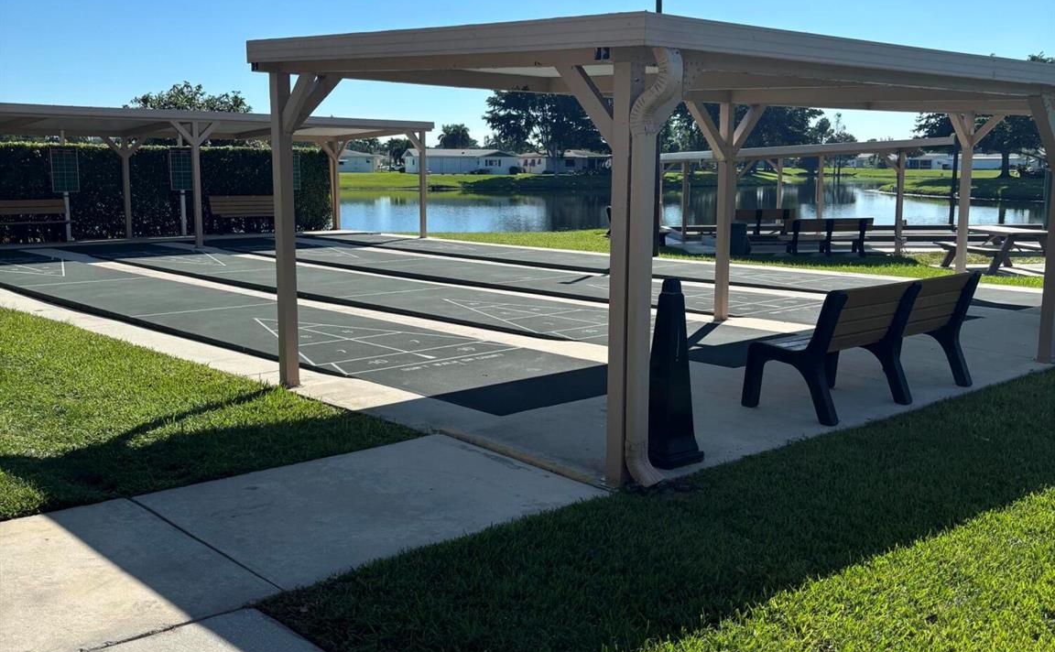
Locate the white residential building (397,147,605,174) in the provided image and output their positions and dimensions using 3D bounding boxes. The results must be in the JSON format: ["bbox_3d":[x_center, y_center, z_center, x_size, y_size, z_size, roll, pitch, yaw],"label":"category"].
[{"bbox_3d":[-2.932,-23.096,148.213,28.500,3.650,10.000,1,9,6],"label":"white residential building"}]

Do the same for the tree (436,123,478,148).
[{"bbox_3d":[-11.742,-30.104,177.490,7.000,8.400,6.800,0,9,0],"label":"tree"}]

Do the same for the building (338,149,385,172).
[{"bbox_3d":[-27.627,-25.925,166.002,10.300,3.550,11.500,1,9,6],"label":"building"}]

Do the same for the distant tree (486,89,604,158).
[{"bbox_3d":[2.988,-23.241,123.903,16.300,11.700,15.000,0,9,0],"label":"distant tree"}]

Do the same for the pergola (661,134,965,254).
[{"bbox_3d":[5.935,-3.217,25.323,4.410,2.360,9.650,0,9,-1],"label":"pergola"}]

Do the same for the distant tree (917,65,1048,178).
[{"bbox_3d":[54.051,-23.716,119.756,19.500,13.770,18.500,0,9,0],"label":"distant tree"}]

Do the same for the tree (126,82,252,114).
[{"bbox_3d":[-14.242,-7.735,44.346,5.600,5.050,5.300,0,9,0],"label":"tree"}]

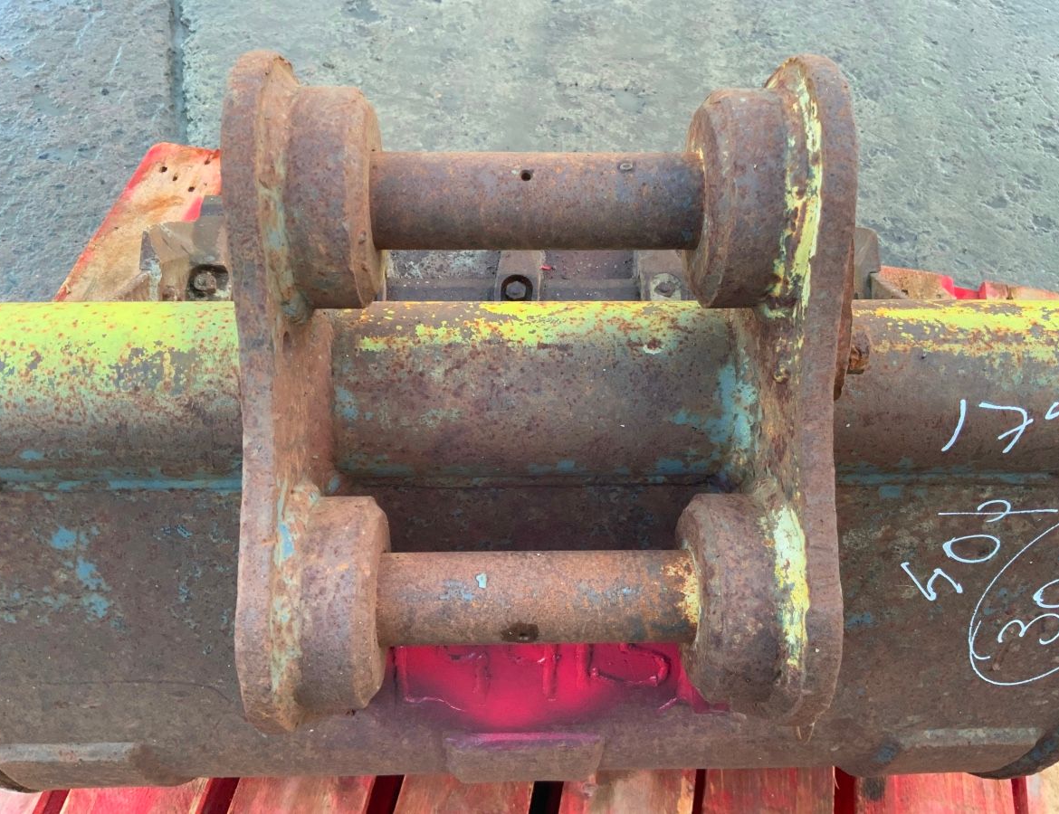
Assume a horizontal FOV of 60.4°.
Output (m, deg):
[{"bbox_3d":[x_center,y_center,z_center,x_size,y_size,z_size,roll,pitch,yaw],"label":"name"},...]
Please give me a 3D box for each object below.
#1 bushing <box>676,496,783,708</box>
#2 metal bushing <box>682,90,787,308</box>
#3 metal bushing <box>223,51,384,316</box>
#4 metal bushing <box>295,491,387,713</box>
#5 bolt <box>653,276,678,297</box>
[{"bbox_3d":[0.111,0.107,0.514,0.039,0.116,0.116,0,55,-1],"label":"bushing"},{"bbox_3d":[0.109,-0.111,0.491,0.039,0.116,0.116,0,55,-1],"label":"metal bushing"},{"bbox_3d":[-0.112,-0.115,0.485,0.058,0.134,0.134,0,55,-1],"label":"metal bushing"},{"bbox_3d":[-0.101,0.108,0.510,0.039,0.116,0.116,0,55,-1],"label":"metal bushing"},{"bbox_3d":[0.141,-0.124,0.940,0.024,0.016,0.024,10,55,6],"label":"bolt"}]

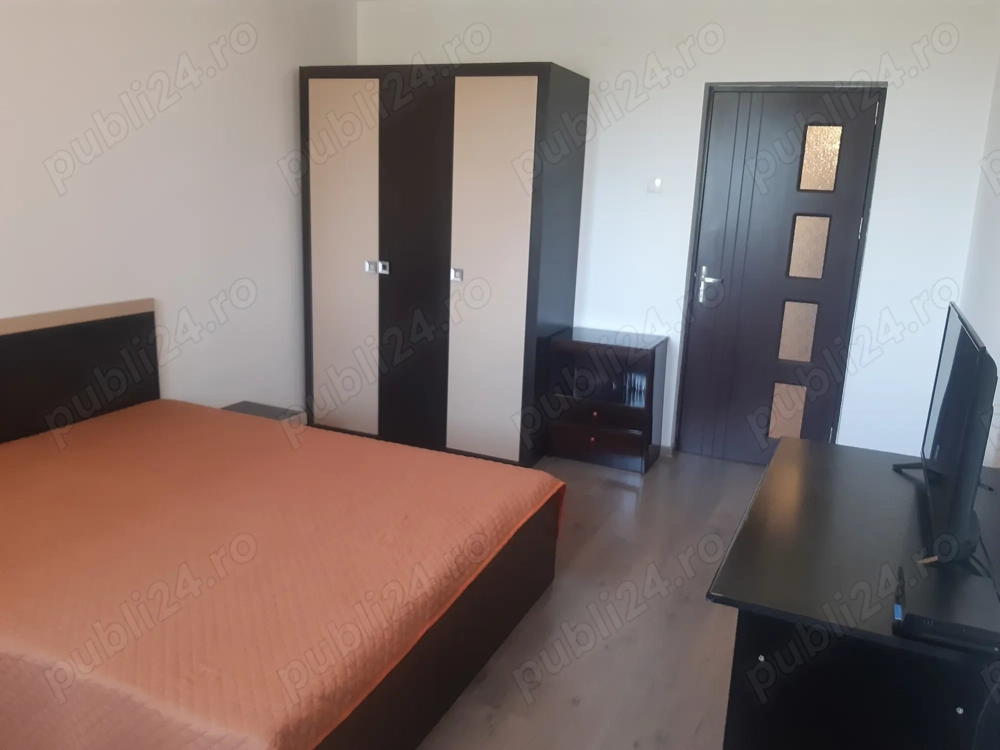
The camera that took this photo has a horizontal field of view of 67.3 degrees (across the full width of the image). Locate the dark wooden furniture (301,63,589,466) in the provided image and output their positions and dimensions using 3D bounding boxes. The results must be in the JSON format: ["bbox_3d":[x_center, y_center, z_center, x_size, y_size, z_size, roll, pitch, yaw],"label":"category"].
[{"bbox_3d":[-0.344,-0.646,4.374,1.460,2.079,0.629,8,14,21],"label":"dark wooden furniture"}]

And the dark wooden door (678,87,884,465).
[{"bbox_3d":[1.484,-0.483,4.102,0.819,2.025,0.057,8,14,21],"label":"dark wooden door"}]

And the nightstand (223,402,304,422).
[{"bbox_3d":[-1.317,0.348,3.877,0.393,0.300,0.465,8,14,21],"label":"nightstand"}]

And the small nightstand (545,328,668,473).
[{"bbox_3d":[0.618,0.125,4.311,0.556,0.681,0.463,8,14,21],"label":"small nightstand"}]

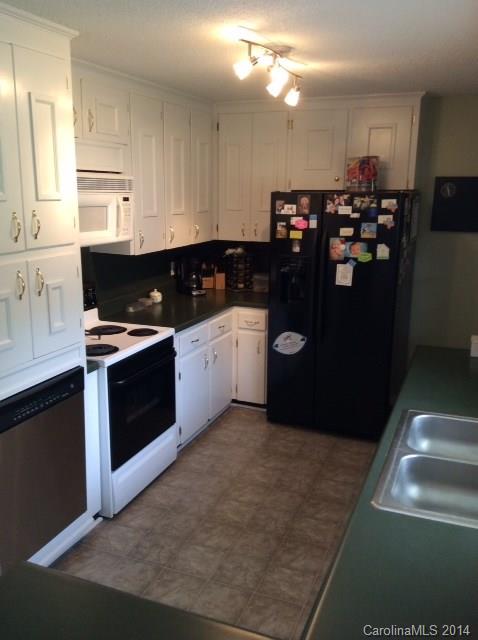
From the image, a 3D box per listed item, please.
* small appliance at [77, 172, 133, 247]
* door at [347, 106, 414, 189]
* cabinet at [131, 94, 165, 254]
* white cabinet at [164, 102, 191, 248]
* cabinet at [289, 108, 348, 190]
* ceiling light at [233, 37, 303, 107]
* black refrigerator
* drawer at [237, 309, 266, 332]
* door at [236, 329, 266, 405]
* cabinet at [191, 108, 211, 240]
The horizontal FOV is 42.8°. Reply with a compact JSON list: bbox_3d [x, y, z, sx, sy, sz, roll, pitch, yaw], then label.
[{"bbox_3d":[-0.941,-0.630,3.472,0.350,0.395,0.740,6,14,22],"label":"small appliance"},{"bbox_3d":[0.991,-1.210,4.316,0.425,0.570,0.025,6,15,22],"label":"door"},{"bbox_3d":[-0.571,-0.911,3.882,0.045,0.953,0.387,6,14,22],"label":"cabinet"},{"bbox_3d":[-0.554,-1.004,4.290,0.325,0.953,0.398,6,14,22],"label":"white cabinet"},{"bbox_3d":[0.622,-1.255,4.545,0.436,0.563,0.325,6,14,22],"label":"cabinet"},{"bbox_3d":[0.157,-1.168,2.884,0.185,0.235,0.890,6,14,22],"label":"ceiling light"},{"bbox_3d":[0.748,-0.073,4.581,0.888,1.745,0.700,6,14,22],"label":"black refrigerator"},{"bbox_3d":[0.172,-0.035,4.763,0.235,0.144,0.430,6,14,22],"label":"drawer"},{"bbox_3d":[0.102,0.377,4.663,0.234,0.580,0.040,6,14,22],"label":"door"},{"bbox_3d":[-0.411,-1.082,4.626,0.325,0.958,0.350,6,14,22],"label":"cabinet"}]

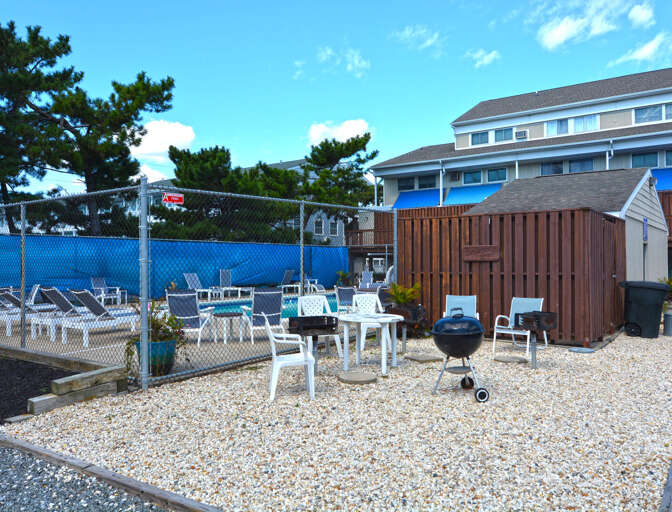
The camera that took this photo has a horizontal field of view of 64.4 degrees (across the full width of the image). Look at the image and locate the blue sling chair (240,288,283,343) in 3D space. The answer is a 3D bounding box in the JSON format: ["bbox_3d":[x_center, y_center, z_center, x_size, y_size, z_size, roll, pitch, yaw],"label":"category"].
[{"bbox_3d":[-1.332,1.055,9.803,0.620,0.970,0.760,0,0,-22],"label":"blue sling chair"}]

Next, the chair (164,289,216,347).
[{"bbox_3d":[-2.552,1.057,9.363,0.620,0.970,0.760,0,0,8],"label":"chair"}]

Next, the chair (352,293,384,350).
[{"bbox_3d":[0.588,1.132,9.053,0.570,0.890,0.580,0,0,-13],"label":"chair"}]

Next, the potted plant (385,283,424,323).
[{"bbox_3d":[1.300,0.951,10.200,0.700,0.900,0.660,0,0,0],"label":"potted plant"}]

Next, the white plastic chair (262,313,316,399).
[{"bbox_3d":[-0.510,1.057,5.760,0.570,0.885,0.570,0,0,-7],"label":"white plastic chair"}]

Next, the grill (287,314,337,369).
[{"bbox_3d":[-0.291,1.183,7.053,0.560,0.770,0.420,0,0,-20],"label":"grill"}]

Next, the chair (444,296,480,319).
[{"bbox_3d":[2.118,1.126,9.003,0.610,0.890,0.760,0,0,13],"label":"chair"}]

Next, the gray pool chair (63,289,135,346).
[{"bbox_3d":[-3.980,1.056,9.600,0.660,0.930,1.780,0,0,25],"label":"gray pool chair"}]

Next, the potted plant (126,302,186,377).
[{"bbox_3d":[-2.290,1.043,6.800,0.700,0.900,0.640,0,0,-19],"label":"potted plant"}]

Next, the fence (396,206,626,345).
[{"bbox_3d":[4.031,0.379,12.075,3.830,2.410,3.900,-1,0,36],"label":"fence"}]

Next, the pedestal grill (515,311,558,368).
[{"bbox_3d":[2.768,1.167,7.353,0.420,0.780,0.480,0,-1,-45],"label":"pedestal grill"}]

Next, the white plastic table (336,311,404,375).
[{"bbox_3d":[0.470,1.177,7.200,0.890,0.720,0.890,0,0,0],"label":"white plastic table"}]

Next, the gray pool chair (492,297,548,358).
[{"bbox_3d":[2.870,1.071,8.200,0.580,0.850,0.700,0,0,32],"label":"gray pool chair"}]

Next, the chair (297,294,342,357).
[{"bbox_3d":[-0.235,1.074,8.200,0.570,0.880,0.570,0,0,-22],"label":"chair"}]

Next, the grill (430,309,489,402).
[{"bbox_3d":[1.363,1.064,5.973,0.610,0.980,0.620,0,0,0],"label":"grill"}]

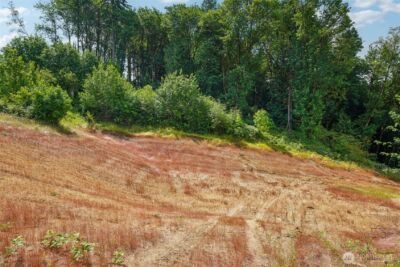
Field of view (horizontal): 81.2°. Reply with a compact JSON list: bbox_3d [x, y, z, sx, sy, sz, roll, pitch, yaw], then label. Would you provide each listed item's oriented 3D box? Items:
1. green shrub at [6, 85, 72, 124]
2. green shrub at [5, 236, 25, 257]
[{"bbox_3d":[-13.753,-2.485,20.000,5.542,3.359,4.200,0,0,0],"label":"green shrub"},{"bbox_3d":[-4.212,2.566,5.300,0.445,0.445,0.430,0,0,0],"label":"green shrub"}]

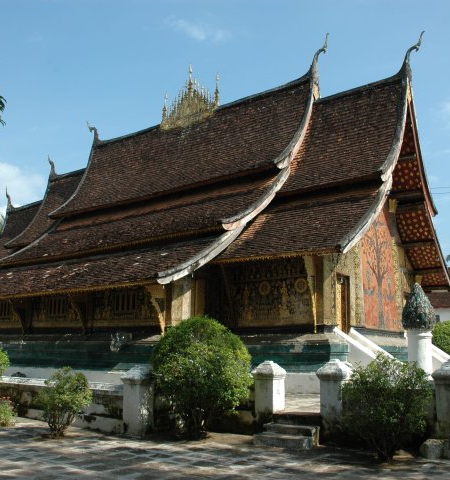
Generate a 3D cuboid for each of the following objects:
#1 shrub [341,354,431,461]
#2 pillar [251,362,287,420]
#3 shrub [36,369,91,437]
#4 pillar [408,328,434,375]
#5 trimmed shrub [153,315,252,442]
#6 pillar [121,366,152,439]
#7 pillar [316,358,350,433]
[{"bbox_3d":[2.407,2.457,7.941,1.326,1.455,1.326,-7,-14,35],"label":"shrub"},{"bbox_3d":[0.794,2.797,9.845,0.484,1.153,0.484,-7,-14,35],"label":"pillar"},{"bbox_3d":[-2.998,3.002,10.053,1.070,1.300,1.000,1,-11,0],"label":"shrub"},{"bbox_3d":[4.771,2.833,13.074,0.643,1.314,0.643,-7,-14,35],"label":"pillar"},{"bbox_3d":[-0.420,2.580,10.149,1.870,2.220,1.800,1,-11,0],"label":"trimmed shrub"},{"bbox_3d":[-1.644,2.944,9.965,0.449,1.260,0.449,-7,-14,35],"label":"pillar"},{"bbox_3d":[1.902,2.726,9.342,0.500,1.270,0.500,-7,-14,35],"label":"pillar"}]

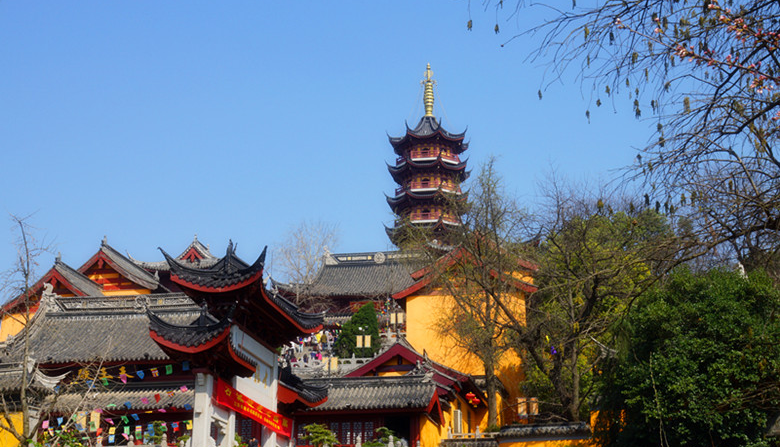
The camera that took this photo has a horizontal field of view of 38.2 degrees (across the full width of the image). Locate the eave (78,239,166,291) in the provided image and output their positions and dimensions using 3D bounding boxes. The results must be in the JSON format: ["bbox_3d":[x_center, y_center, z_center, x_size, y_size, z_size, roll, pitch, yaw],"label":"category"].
[{"bbox_3d":[-19.402,3.826,80.781,7.795,3.369,7.000,-3,-18,9],"label":"eave"}]

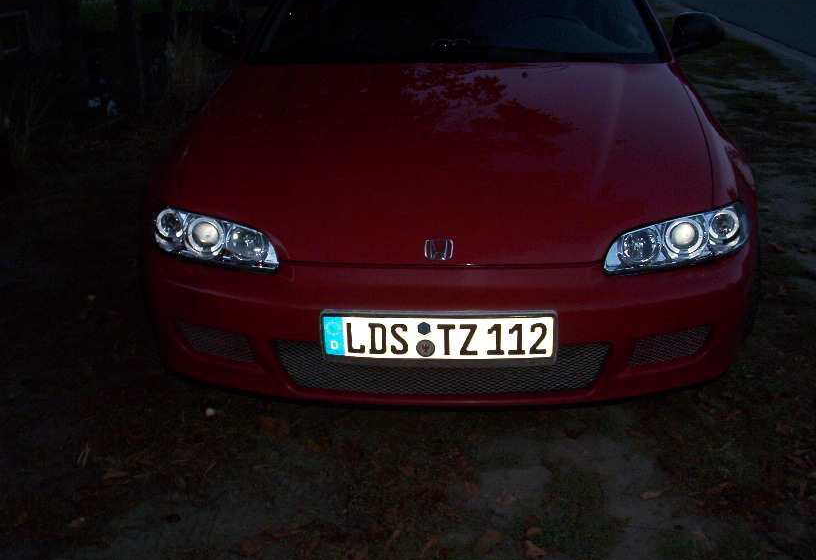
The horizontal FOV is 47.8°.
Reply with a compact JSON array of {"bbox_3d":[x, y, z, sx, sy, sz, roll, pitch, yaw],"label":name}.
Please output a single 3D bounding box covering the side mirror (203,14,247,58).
[{"bbox_3d":[-0.644,-0.878,3.308,0.180,0.140,0.120,1,21,4],"label":"side mirror"}]

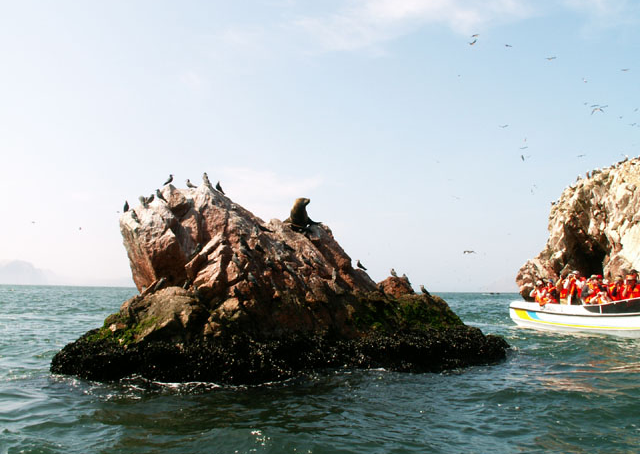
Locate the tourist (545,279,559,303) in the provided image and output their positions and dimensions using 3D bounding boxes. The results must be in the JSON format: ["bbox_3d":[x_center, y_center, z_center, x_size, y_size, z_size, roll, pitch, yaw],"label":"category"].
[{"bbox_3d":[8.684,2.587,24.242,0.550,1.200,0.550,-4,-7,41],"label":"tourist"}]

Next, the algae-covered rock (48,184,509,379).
[{"bbox_3d":[-0.267,1.105,14.785,10.357,3.990,5.200,3,-6,-20],"label":"algae-covered rock"}]

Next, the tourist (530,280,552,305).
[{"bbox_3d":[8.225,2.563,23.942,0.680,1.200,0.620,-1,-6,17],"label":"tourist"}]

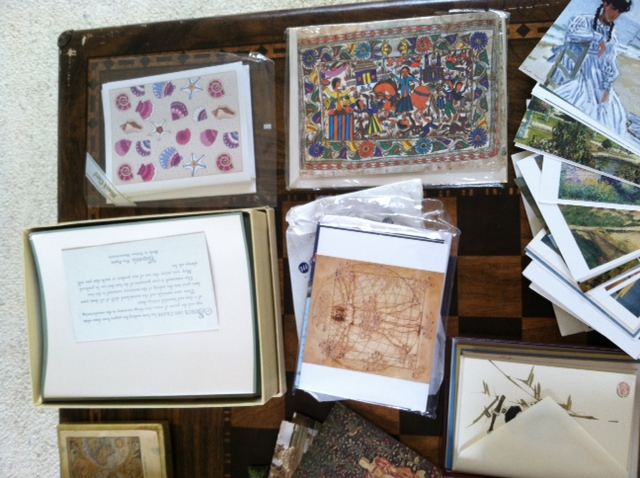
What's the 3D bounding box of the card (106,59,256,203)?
[{"bbox_3d":[-0.127,-0.092,0.581,0.141,0.010,0.113,-4,88,12],"label":"card"}]

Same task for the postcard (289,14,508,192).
[{"bbox_3d":[0.063,-0.113,0.542,0.181,0.010,0.138,-1,89,12],"label":"postcard"}]

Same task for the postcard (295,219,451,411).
[{"bbox_3d":[0.043,0.063,0.538,0.110,0.007,0.142,7,90,12],"label":"postcard"}]

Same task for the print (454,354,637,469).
[{"bbox_3d":[0.173,0.141,0.501,0.127,0.006,0.087,3,90,12],"label":"print"}]

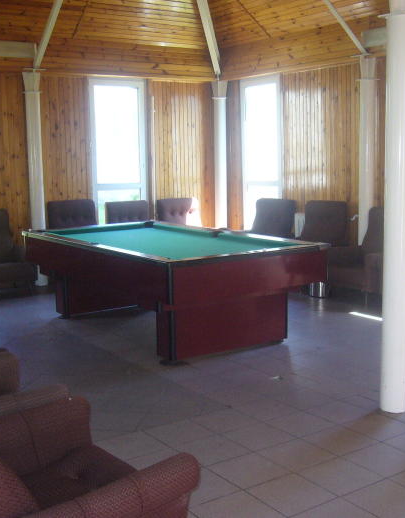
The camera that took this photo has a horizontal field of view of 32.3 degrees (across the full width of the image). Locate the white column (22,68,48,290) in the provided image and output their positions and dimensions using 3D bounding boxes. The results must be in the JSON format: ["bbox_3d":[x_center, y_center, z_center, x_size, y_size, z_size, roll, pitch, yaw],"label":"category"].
[{"bbox_3d":[-1.971,-0.946,8.250,0.200,2.530,0.200,-7,10,-34],"label":"white column"}]

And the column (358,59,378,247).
[{"bbox_3d":[1.805,-0.922,7.628,0.200,2.530,0.200,-7,10,-34],"label":"column"}]

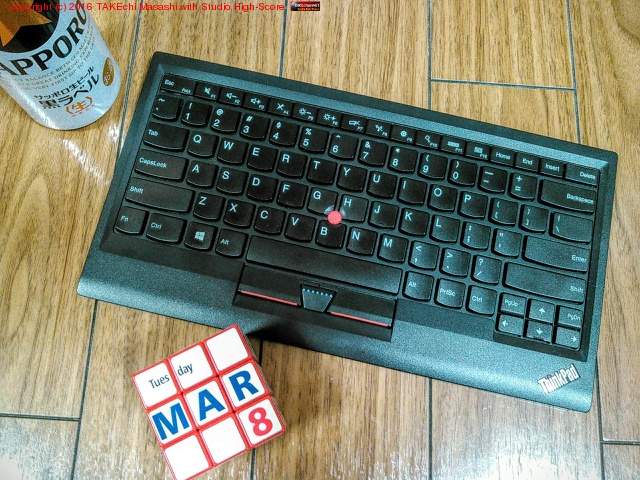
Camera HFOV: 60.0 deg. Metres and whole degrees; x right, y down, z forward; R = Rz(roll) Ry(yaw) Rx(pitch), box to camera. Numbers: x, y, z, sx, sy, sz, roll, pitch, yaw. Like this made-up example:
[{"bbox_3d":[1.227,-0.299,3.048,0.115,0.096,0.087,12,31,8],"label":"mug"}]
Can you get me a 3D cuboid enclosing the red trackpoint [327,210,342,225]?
[{"bbox_3d":[0.009,-0.013,0.337,0.008,0.005,0.008,0,77,-1],"label":"red trackpoint"}]

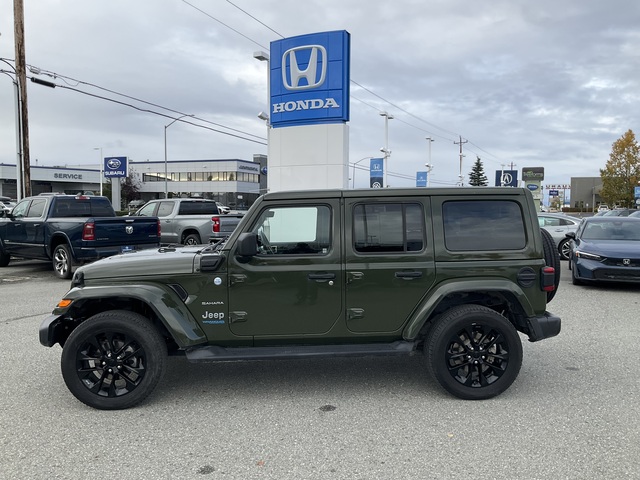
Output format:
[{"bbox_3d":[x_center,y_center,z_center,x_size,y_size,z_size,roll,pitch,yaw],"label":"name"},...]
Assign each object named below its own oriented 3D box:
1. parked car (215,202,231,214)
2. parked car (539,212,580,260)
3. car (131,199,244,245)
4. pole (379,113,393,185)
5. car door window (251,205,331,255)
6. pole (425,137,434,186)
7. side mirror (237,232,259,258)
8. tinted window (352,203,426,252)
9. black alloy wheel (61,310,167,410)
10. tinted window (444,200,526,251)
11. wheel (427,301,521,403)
[{"bbox_3d":[-13.708,-4.073,70.000,4.600,1.620,1.850,3,4,37],"label":"parked car"},{"bbox_3d":[6.363,-0.144,17.334,4.850,1.430,1.840,0,4,3],"label":"parked car"},{"bbox_3d":[-4.475,-0.395,17.500,5.880,1.910,2.060,3,5,39],"label":"car"},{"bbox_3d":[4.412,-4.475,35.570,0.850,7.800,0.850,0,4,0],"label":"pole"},{"bbox_3d":[-0.263,-0.084,4.516,0.722,0.433,0.050,0,-7,-4],"label":"car door window"},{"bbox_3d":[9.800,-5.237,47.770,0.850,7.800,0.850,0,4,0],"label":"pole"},{"bbox_3d":[-0.585,0.036,4.328,0.150,0.200,0.240,0,4,-4],"label":"side mirror"},{"bbox_3d":[0.591,-0.102,4.582,0.617,0.431,0.050,0,-7,-4],"label":"tinted window"},{"bbox_3d":[-1.679,0.980,4.406,0.800,0.800,0.280,0,4,-4],"label":"black alloy wheel"},{"bbox_3d":[1.432,-0.125,4.647,0.736,0.437,0.050,0,-7,-4],"label":"tinted window"},{"bbox_3d":[1.321,0.965,4.629,0.800,0.800,0.280,0,4,-4],"label":"wheel"}]

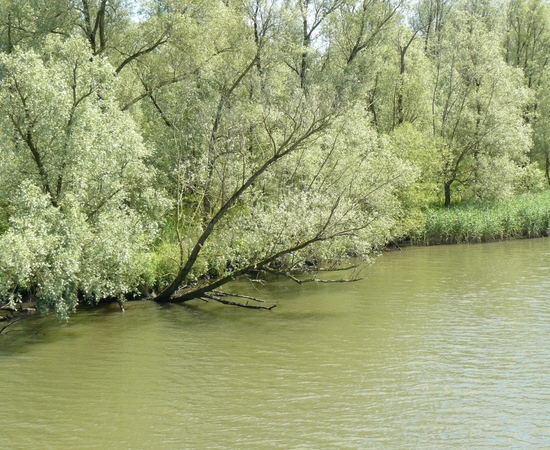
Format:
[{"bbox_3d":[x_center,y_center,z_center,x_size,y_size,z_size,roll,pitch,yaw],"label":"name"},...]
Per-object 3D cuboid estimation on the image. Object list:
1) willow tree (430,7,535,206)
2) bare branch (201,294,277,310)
[{"bbox_3d":[11.300,-6.300,64.000,5.700,11.400,5.500,1,5,10],"label":"willow tree"},{"bbox_3d":[-1.210,2.580,39.200,2.600,0.400,0.800,2,5,21],"label":"bare branch"}]

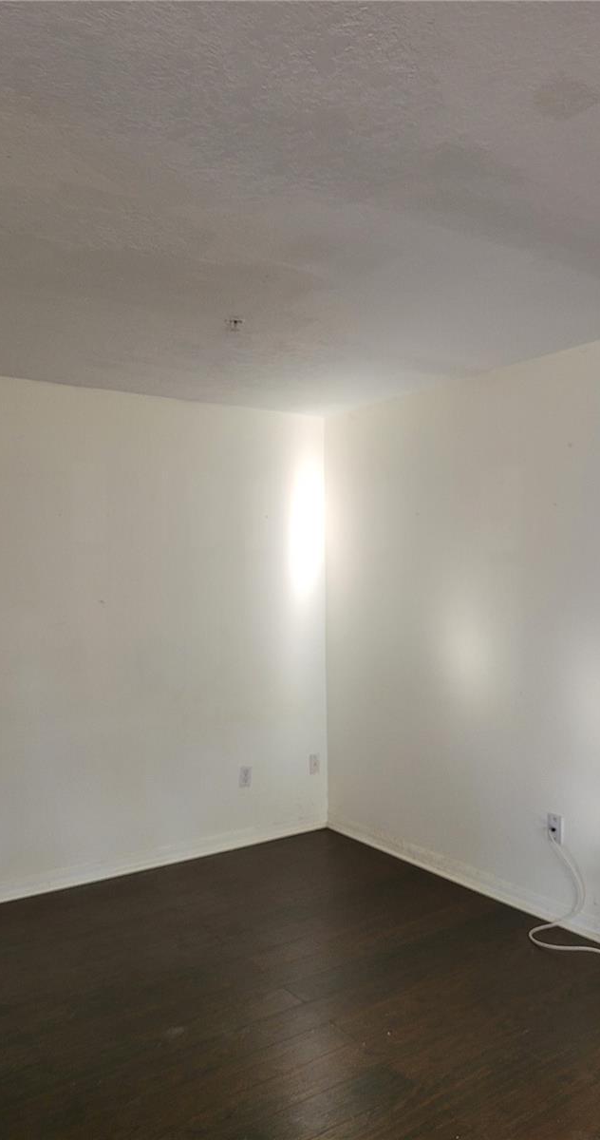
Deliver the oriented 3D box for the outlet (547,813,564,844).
[{"bbox_3d":[1.082,1.095,3.620,0.011,0.116,0.073,0,0,-33],"label":"outlet"}]

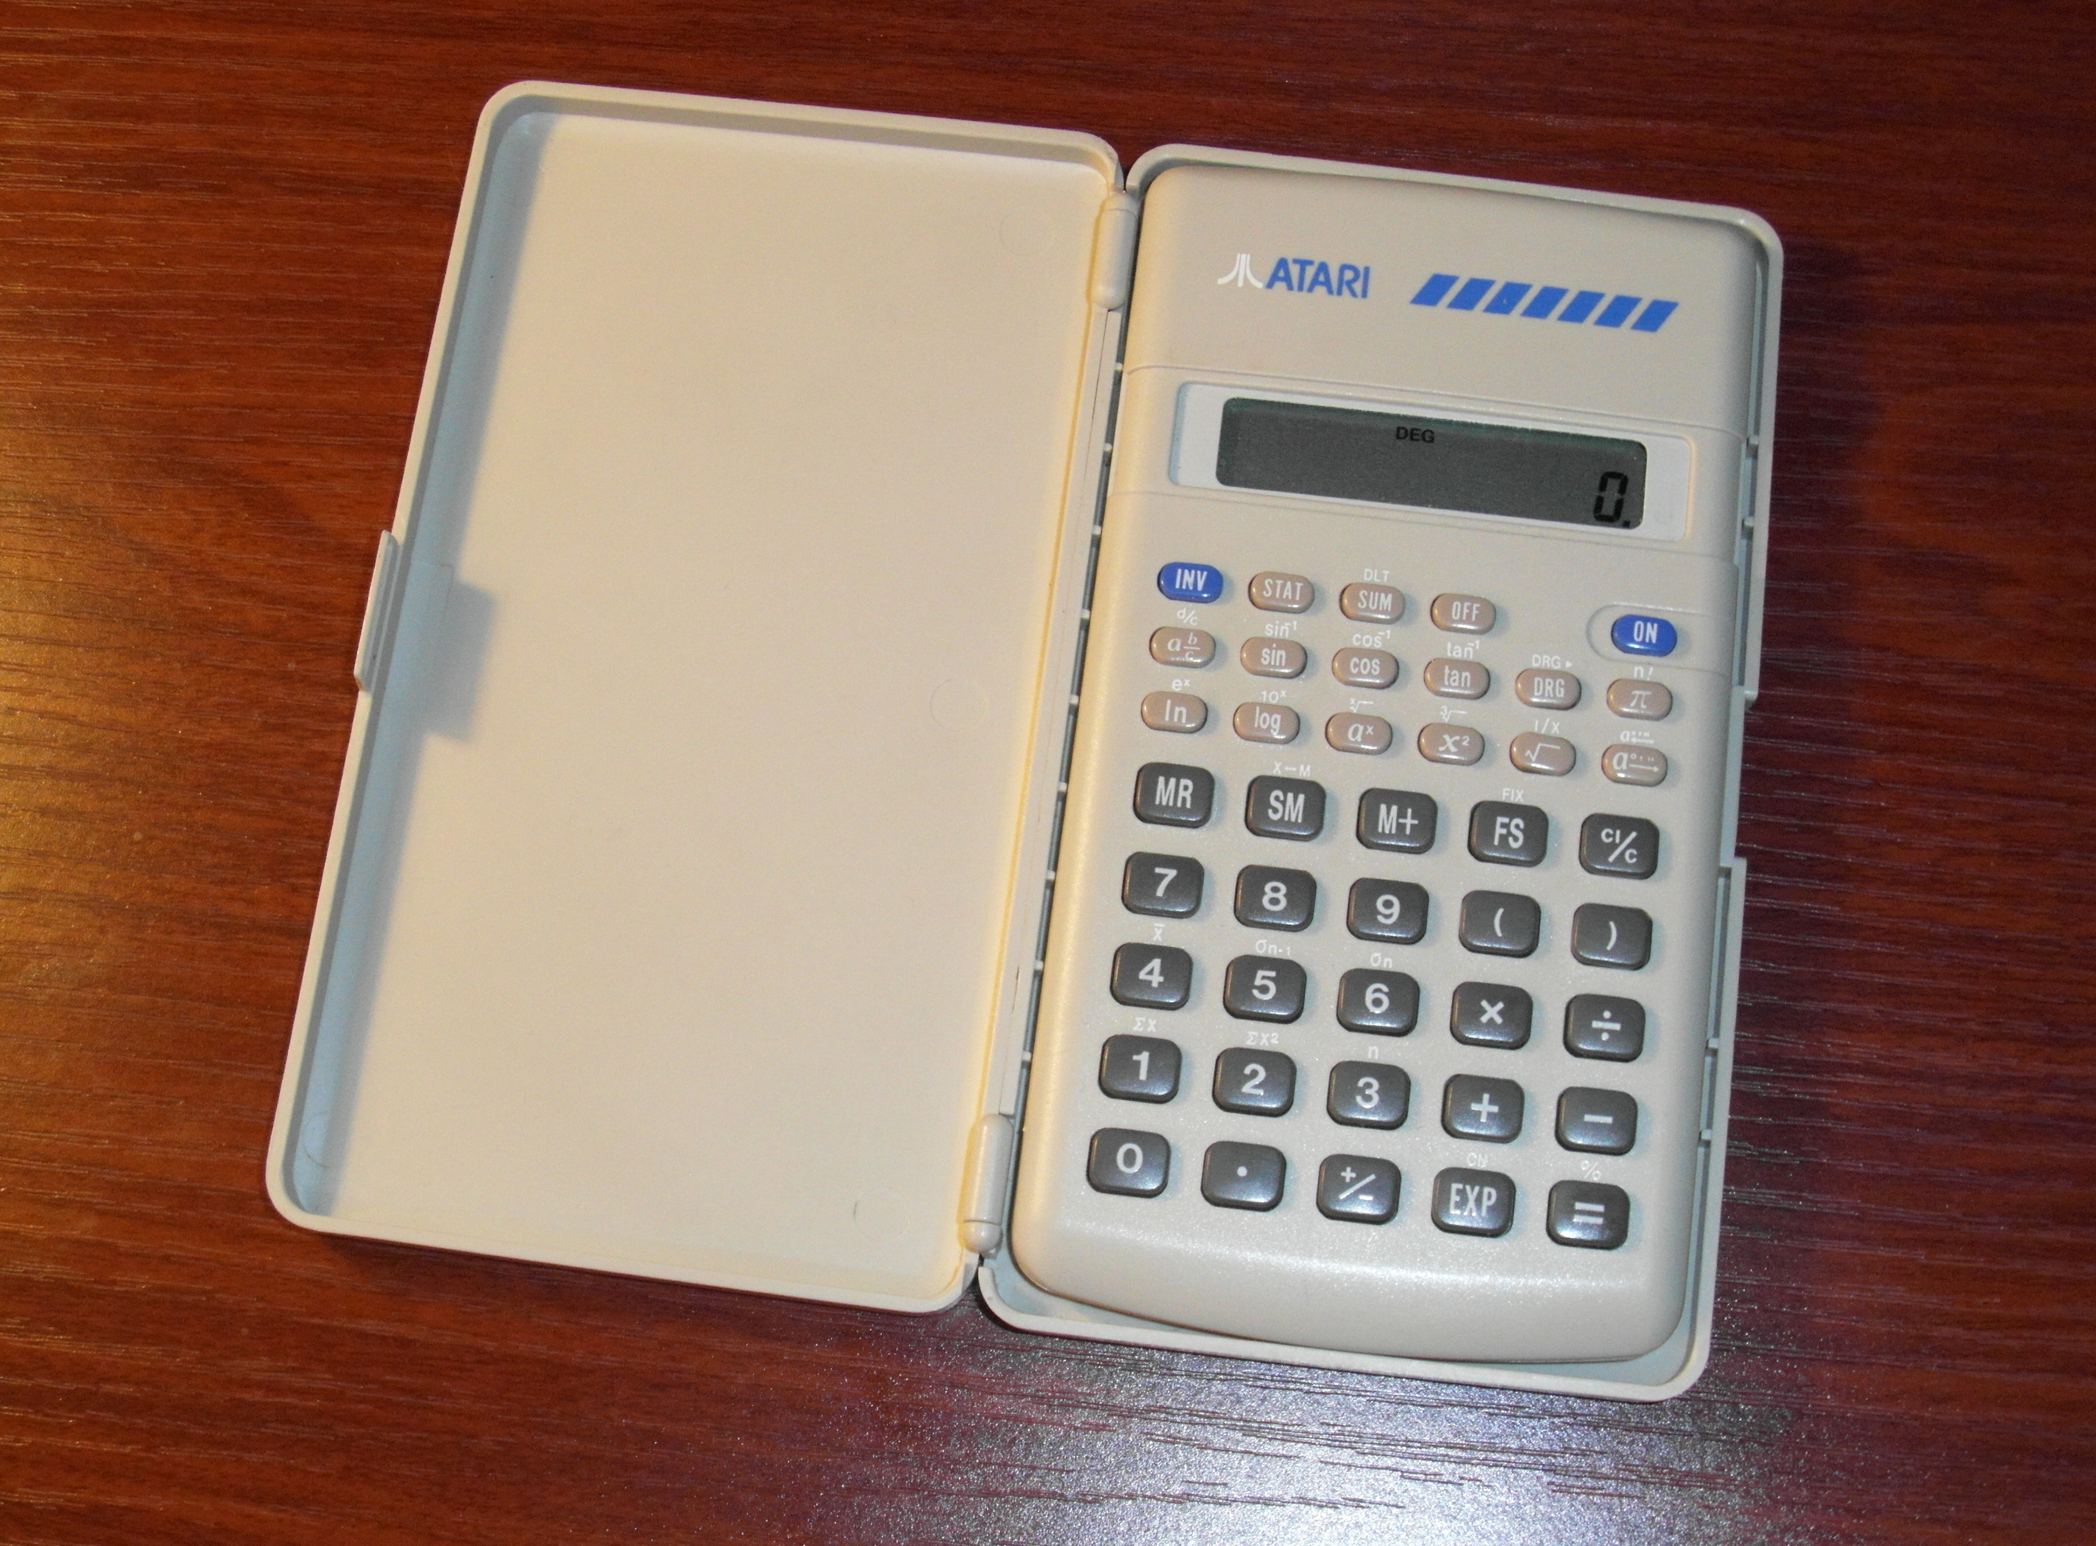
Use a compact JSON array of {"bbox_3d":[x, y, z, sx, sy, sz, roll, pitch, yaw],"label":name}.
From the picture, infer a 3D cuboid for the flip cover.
[{"bbox_3d":[-0.037,-0.012,0.425,0.078,0.006,0.141,7,70,3],"label":"flip cover"}]

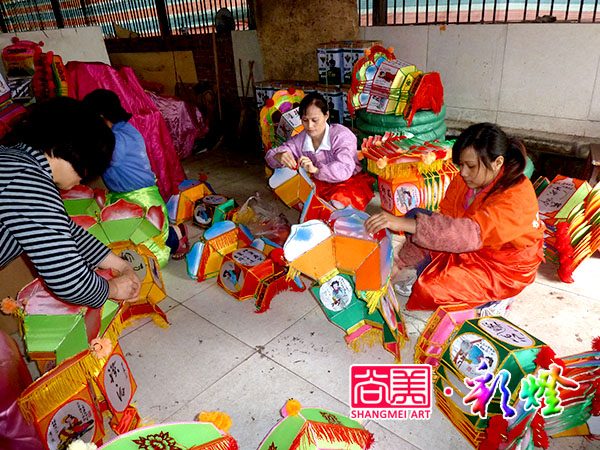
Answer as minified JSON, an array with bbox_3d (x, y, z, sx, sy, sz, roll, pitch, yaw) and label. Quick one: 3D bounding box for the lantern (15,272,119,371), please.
[{"bbox_3d":[-0.933,0.446,1.732,0.400,0.420,0.400,-14,26,-19],"label":"lantern"}]

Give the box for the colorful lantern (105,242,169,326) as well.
[{"bbox_3d":[-0.686,0.253,1.840,0.250,0.330,0.220,-12,1,-13],"label":"colorful lantern"}]

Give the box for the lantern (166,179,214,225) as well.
[{"bbox_3d":[-0.738,-0.177,2.920,0.190,0.240,0.360,12,29,31],"label":"lantern"}]

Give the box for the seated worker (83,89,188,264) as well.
[{"bbox_3d":[-1.069,-0.347,2.855,0.660,1.000,0.560,-23,29,-33],"label":"seated worker"}]

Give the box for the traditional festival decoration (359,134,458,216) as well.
[{"bbox_3d":[0.586,-0.228,2.320,0.420,0.400,0.380,-16,27,-23],"label":"traditional festival decoration"}]

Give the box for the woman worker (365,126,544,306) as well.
[{"bbox_3d":[0.725,-0.074,2.018,0.720,0.880,0.520,-7,24,-3],"label":"woman worker"}]

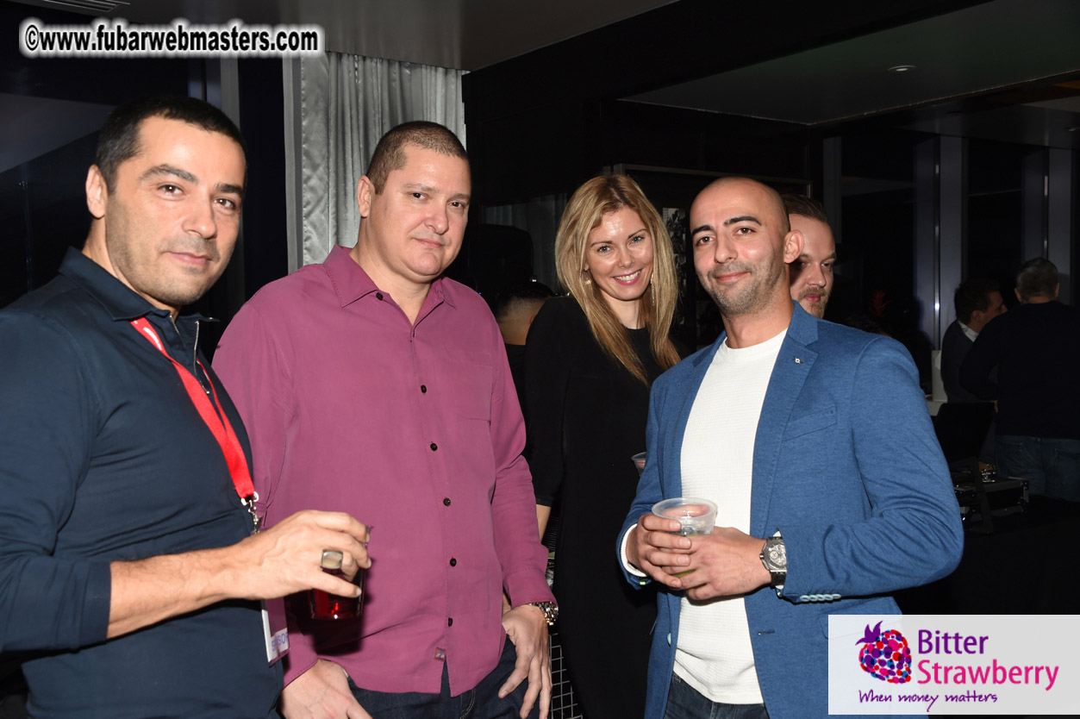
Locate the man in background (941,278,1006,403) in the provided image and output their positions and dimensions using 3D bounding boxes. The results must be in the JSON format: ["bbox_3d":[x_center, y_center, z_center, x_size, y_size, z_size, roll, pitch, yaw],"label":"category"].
[{"bbox_3d":[1.953,0.486,5.231,0.430,1.680,0.500,0,3,12],"label":"man in background"}]

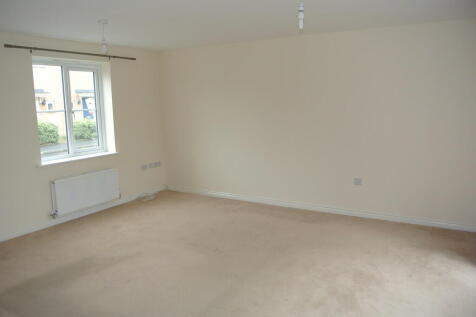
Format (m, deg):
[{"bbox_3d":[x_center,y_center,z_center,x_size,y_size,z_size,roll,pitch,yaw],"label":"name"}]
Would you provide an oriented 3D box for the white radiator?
[{"bbox_3d":[-2.093,0.448,5.012,0.095,0.475,1.020,4,11,31],"label":"white radiator"}]

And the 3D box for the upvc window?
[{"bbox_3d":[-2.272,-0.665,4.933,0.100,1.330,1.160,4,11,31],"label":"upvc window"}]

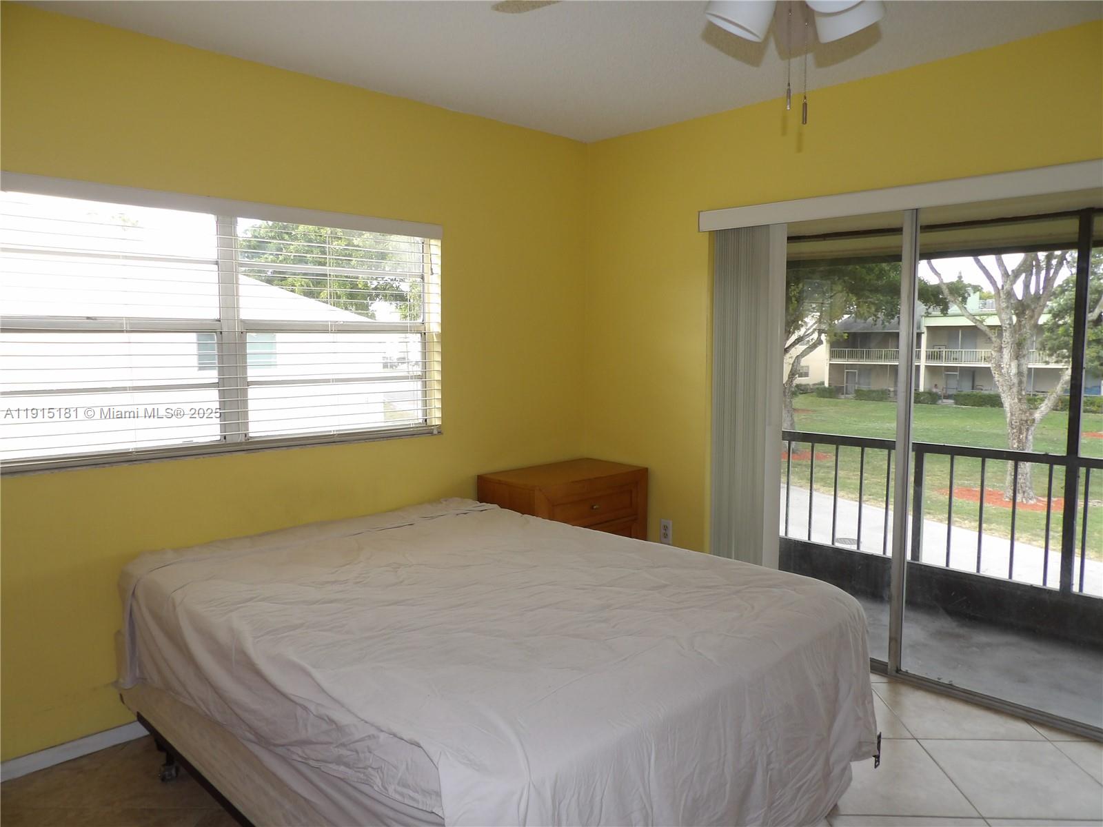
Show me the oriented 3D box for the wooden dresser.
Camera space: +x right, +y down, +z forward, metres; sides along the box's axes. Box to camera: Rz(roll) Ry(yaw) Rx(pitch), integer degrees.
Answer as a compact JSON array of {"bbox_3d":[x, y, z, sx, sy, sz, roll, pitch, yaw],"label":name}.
[{"bbox_3d":[0.068,0.666,3.818,0.745,0.757,0.435,-6,8,-43],"label":"wooden dresser"}]

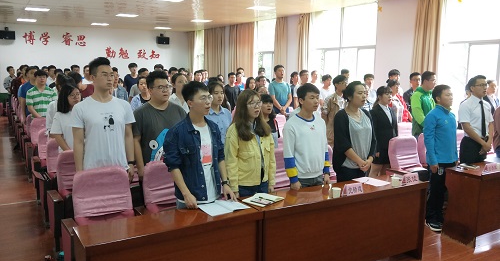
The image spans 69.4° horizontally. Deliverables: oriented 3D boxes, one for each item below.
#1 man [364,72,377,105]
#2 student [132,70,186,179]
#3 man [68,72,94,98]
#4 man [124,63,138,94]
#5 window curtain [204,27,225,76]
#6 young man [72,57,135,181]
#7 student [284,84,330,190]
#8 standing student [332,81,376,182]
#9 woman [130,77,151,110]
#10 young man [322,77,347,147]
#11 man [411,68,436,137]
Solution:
[{"bbox_3d":[2.237,-0.213,6.850,0.450,1.690,0.290,-6,11,-33],"label":"man"},{"bbox_3d":[-0.829,0.319,3.420,0.560,1.750,0.340,-6,11,-33],"label":"student"},{"bbox_3d":[-2.429,0.037,5.300,0.500,1.740,0.300,-6,12,-29],"label":"man"},{"bbox_3d":[-2.869,-0.766,8.951,0.480,1.760,0.300,-5,11,-30],"label":"man"},{"bbox_3d":[-1.660,-3.013,15.705,0.200,2.800,1.730,-7,12,-35],"label":"window curtain"},{"bbox_3d":[-1.299,0.331,3.280,0.540,1.880,0.330,-6,12,-29],"label":"young man"},{"bbox_3d":[0.541,0.396,3.430,0.520,1.700,0.340,-6,12,-30],"label":"student"},{"bbox_3d":[1.037,0.319,3.741,0.480,1.640,0.350,-5,11,-30],"label":"standing student"},{"bbox_3d":[-1.651,-0.025,5.750,0.420,1.620,0.280,-5,11,-27],"label":"woman"},{"bbox_3d":[1.266,0.024,5.400,0.470,1.680,0.310,-7,12,-35],"label":"young man"},{"bbox_3d":[2.256,0.126,4.750,0.500,1.760,0.330,-7,12,-33],"label":"man"}]

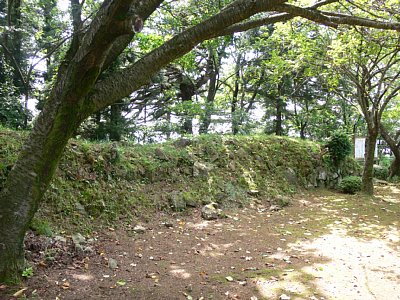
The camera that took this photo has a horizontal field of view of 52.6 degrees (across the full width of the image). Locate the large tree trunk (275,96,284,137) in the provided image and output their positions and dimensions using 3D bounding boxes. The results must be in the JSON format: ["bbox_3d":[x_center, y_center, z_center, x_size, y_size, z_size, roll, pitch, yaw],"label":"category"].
[{"bbox_3d":[2.949,-1.243,15.000,0.340,1.500,0.340,0,1,0],"label":"large tree trunk"}]

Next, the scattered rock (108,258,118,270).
[{"bbox_3d":[-1.041,1.367,4.850,0.110,0.100,0.100,0,1,0],"label":"scattered rock"}]

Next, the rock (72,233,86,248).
[{"bbox_3d":[-1.713,1.287,5.750,0.190,0.200,0.180,0,1,0],"label":"rock"}]

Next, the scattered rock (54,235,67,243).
[{"bbox_3d":[-2.001,1.269,5.800,0.170,0.110,0.140,0,1,0],"label":"scattered rock"}]

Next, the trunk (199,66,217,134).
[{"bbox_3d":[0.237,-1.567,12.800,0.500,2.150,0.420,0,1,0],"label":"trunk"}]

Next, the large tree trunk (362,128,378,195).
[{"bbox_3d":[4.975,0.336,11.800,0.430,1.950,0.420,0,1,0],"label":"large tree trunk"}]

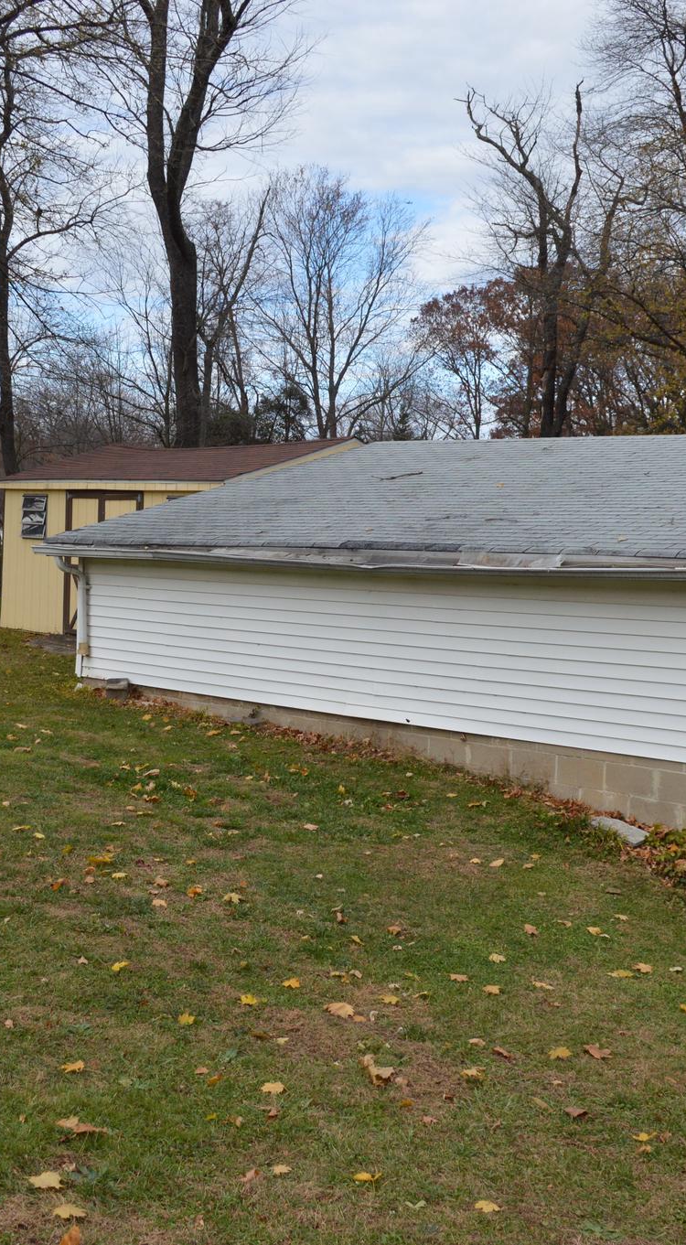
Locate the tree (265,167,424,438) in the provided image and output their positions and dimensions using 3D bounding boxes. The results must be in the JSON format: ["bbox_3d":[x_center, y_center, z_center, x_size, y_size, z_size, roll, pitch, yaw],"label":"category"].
[{"bbox_3d":[-0.100,-7.665,45.000,5.600,14.000,5.600,1,2,0],"label":"tree"}]

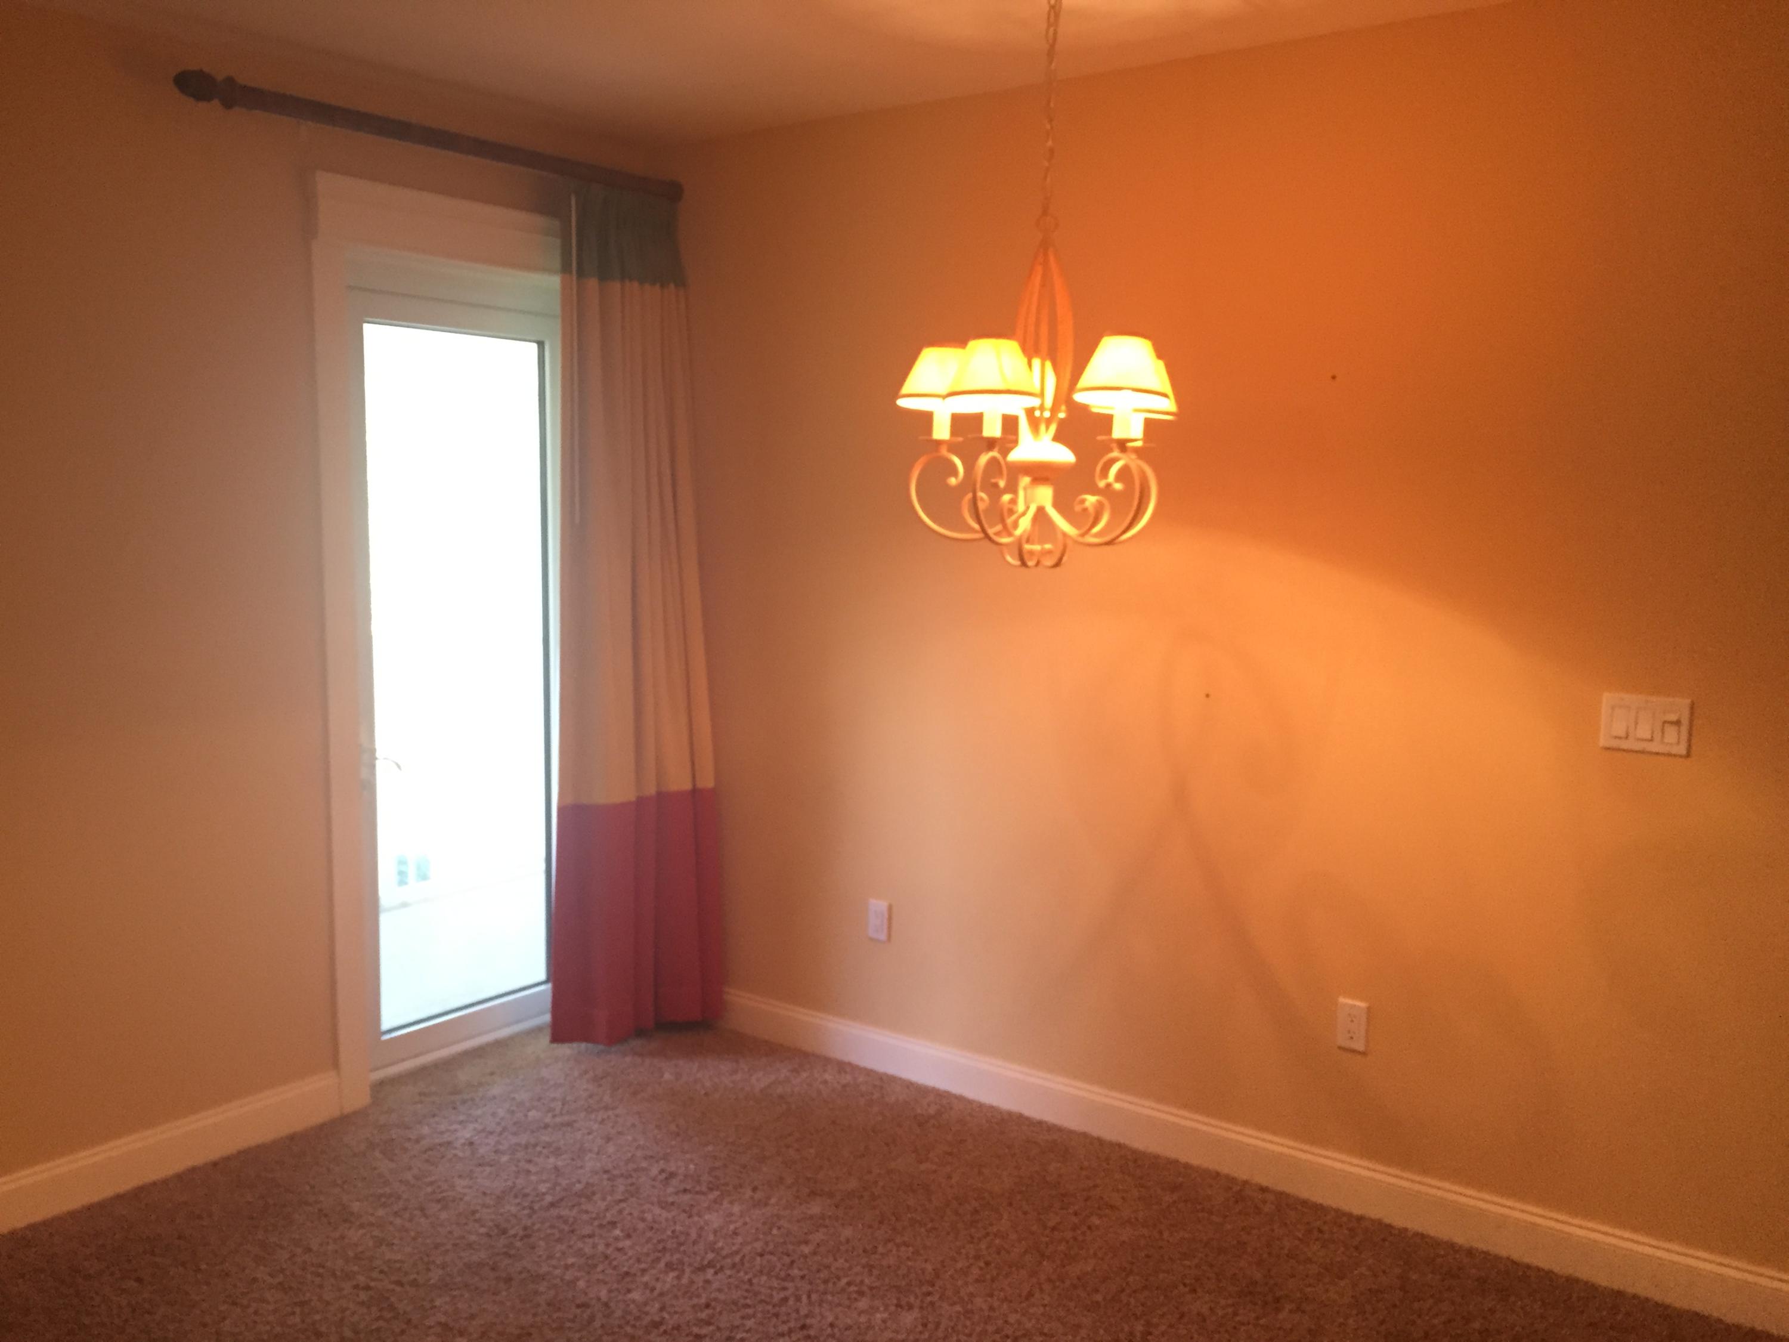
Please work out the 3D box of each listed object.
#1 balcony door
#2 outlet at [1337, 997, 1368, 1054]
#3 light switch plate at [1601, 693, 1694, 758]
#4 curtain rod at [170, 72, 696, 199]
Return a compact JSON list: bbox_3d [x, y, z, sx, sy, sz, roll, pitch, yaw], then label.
[{"bbox_3d":[-1.230,0.019,4.260,0.060,2.120,0.810,5,8,36],"label":"balcony door"},{"bbox_3d":[1.045,0.808,3.415,0.071,0.116,0.012,5,8,36],"label":"outlet"},{"bbox_3d":[1.507,0.108,3.002,0.163,0.114,0.013,5,8,36],"label":"light switch plate"},{"bbox_3d":[-1.094,-1.341,3.824,0.085,0.075,1.530,5,8,36],"label":"curtain rod"}]

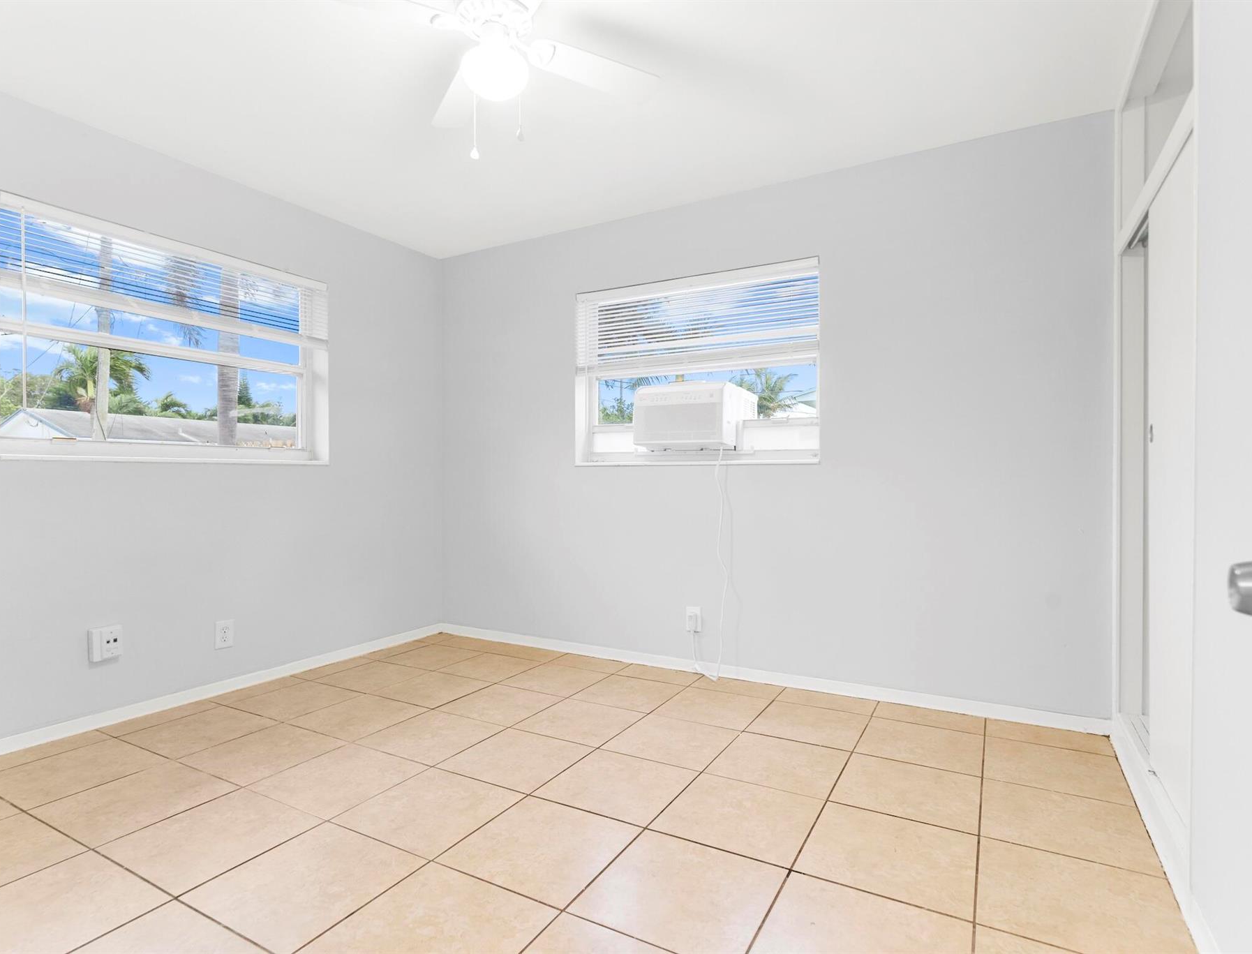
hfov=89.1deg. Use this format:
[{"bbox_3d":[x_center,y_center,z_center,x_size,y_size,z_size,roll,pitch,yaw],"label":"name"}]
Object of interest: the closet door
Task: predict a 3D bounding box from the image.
[{"bbox_3d":[1.507,0.025,1.738,0.035,1.808,0.626,0,0,30],"label":"closet door"}]

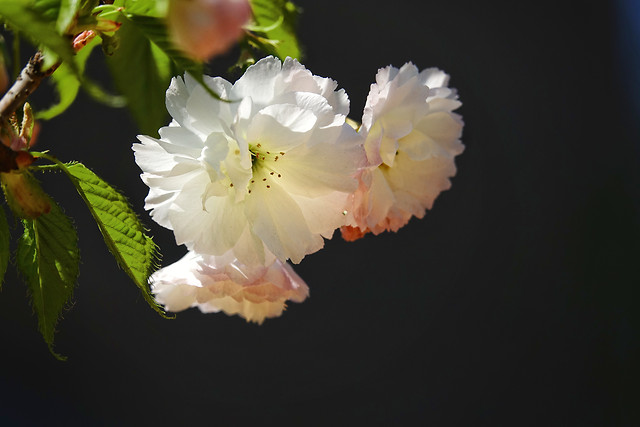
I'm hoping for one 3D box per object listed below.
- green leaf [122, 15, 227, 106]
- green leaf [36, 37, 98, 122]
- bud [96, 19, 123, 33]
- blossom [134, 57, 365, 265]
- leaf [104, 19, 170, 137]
[{"bbox_3d":[-0.029,-0.031,1.450,0.026,0.009,0.007,41,0,0],"label":"green leaf"},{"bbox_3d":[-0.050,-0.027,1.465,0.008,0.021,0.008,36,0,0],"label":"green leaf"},{"bbox_3d":[-0.042,-0.037,1.460,0.005,0.003,0.003,6,0,12],"label":"bud"},{"bbox_3d":[-0.014,-0.010,1.450,0.045,0.041,0.027,0,0,-9],"label":"blossom"},{"bbox_3d":[-0.037,-0.028,1.470,0.013,0.023,0.007,-12,0,0],"label":"leaf"}]

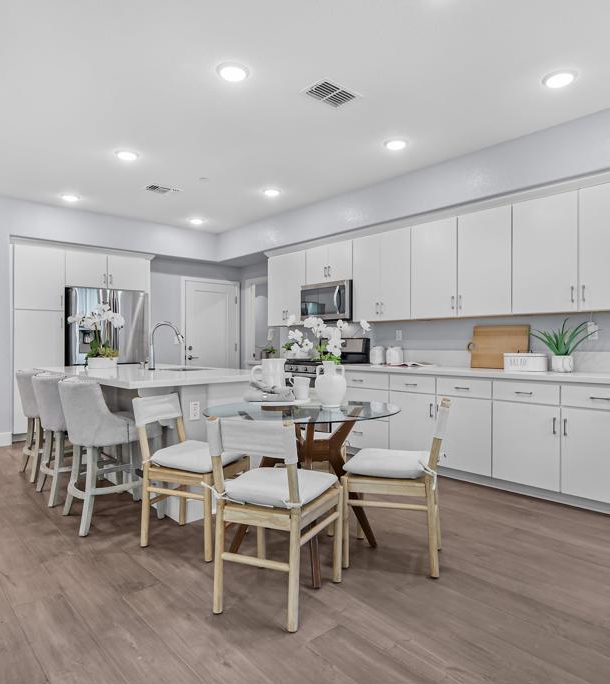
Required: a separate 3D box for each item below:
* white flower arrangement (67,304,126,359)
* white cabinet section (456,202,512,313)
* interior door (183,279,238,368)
[{"bbox_3d":[-1.853,-0.093,4.300,0.500,0.510,0.300,0,0,0],"label":"white flower arrangement"},{"bbox_3d":[1.514,-0.662,4.090,0.025,0.875,0.483,0,0,-42],"label":"white cabinet section"},{"bbox_3d":[-1.425,0.126,7.409,0.896,2.047,0.050,0,0,-42],"label":"interior door"}]

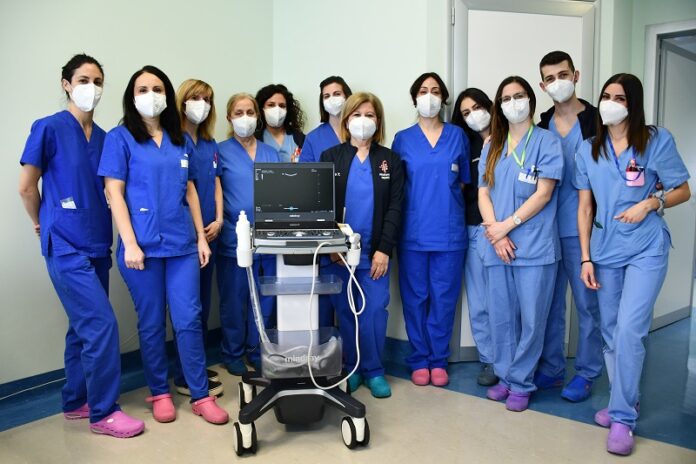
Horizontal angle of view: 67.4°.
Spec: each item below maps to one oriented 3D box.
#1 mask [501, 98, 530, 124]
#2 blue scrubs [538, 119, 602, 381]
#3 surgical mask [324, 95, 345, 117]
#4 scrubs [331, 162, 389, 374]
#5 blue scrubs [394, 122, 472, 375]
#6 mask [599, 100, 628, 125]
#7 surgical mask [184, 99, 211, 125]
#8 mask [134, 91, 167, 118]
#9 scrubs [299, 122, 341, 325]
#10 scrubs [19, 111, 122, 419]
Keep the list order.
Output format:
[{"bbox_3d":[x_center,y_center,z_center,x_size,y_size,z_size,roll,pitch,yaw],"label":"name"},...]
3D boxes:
[{"bbox_3d":[0.786,-0.566,2.450,0.140,0.135,0.090,-8,3,16],"label":"mask"},{"bbox_3d":[1.127,0.096,2.668,0.460,1.350,0.320,3,6,25],"label":"blue scrubs"},{"bbox_3d":[-0.083,-0.767,3.190,0.134,0.117,0.085,-9,7,-7],"label":"surgical mask"},{"bbox_3d":[0.071,0.181,2.744,0.410,1.206,0.270,-1,6,-2],"label":"scrubs"},{"bbox_3d":[0.480,0.067,3.020,0.430,1.410,0.280,0,5,6],"label":"blue scrubs"},{"bbox_3d":[1.121,-0.500,2.204,0.140,0.130,0.090,17,15,41],"label":"mask"},{"bbox_3d":[-0.796,-0.639,2.780,0.138,0.120,0.085,4,3,-24],"label":"surgical mask"},{"bbox_3d":[-0.946,-0.611,2.500,0.147,0.122,0.088,-3,6,-25],"label":"mask"},{"bbox_3d":[-0.097,0.043,3.065,0.460,1.360,0.280,-1,5,-15],"label":"scrubs"},{"bbox_3d":[-1.218,0.156,2.303,0.380,1.360,0.480,5,7,42],"label":"scrubs"}]

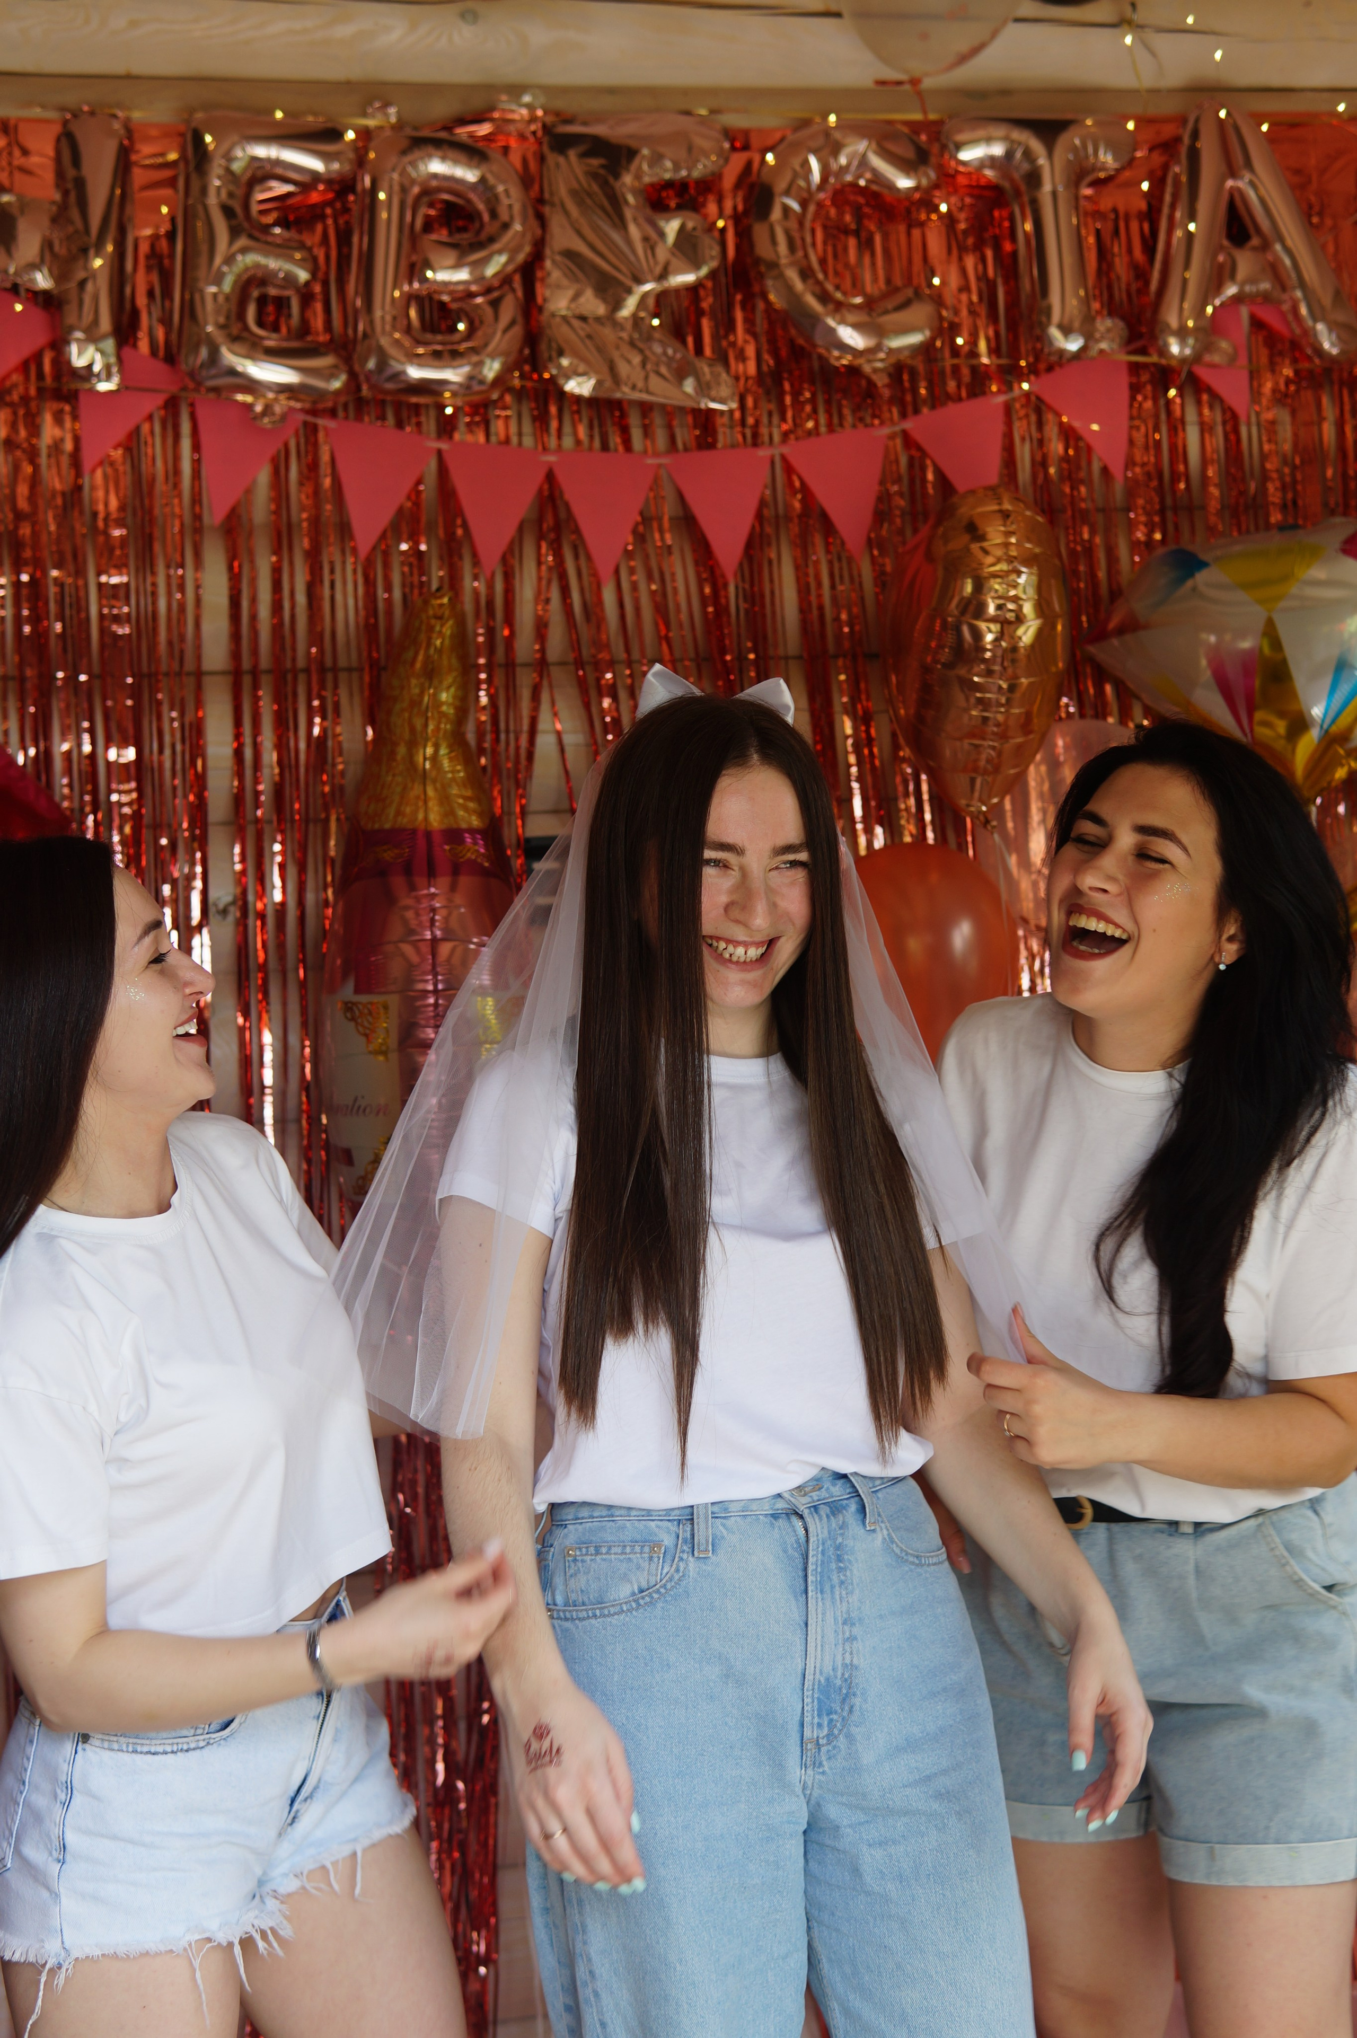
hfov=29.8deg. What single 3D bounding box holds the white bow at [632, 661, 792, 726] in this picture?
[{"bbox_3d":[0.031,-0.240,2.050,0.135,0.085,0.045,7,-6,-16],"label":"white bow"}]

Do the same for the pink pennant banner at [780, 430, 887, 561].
[{"bbox_3d":[0.215,-0.660,3.240,0.143,0.160,0.010,-11,-2,-9],"label":"pink pennant banner"}]

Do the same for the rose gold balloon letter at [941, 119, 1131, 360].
[{"bbox_3d":[0.458,-0.997,3.250,0.225,0.283,0.075,-4,-4,-9],"label":"rose gold balloon letter"}]

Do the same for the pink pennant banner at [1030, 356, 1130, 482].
[{"bbox_3d":[0.547,-0.767,3.297,0.143,0.154,0.010,-20,-1,-9],"label":"pink pennant banner"}]

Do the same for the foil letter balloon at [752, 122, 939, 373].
[{"bbox_3d":[0.210,-0.977,3.211,0.218,0.293,0.075,-3,-4,-9],"label":"foil letter balloon"}]

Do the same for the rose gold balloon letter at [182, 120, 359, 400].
[{"bbox_3d":[-0.502,-0.928,3.103,0.210,0.325,0.075,2,-4,-8],"label":"rose gold balloon letter"}]

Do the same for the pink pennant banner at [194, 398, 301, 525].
[{"bbox_3d":[-0.548,-0.679,3.128,0.135,0.153,0.010,15,-6,-7],"label":"pink pennant banner"}]

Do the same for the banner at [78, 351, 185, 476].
[{"bbox_3d":[-0.696,-0.732,3.111,0.142,0.151,0.010,22,-7,-6],"label":"banner"}]

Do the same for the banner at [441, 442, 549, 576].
[{"bbox_3d":[-0.232,-0.632,3.172,0.136,0.163,0.010,2,-4,-8],"label":"banner"}]

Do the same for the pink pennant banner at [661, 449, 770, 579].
[{"bbox_3d":[0.058,-0.635,3.215,0.142,0.165,0.010,-5,-3,-9],"label":"pink pennant banner"}]

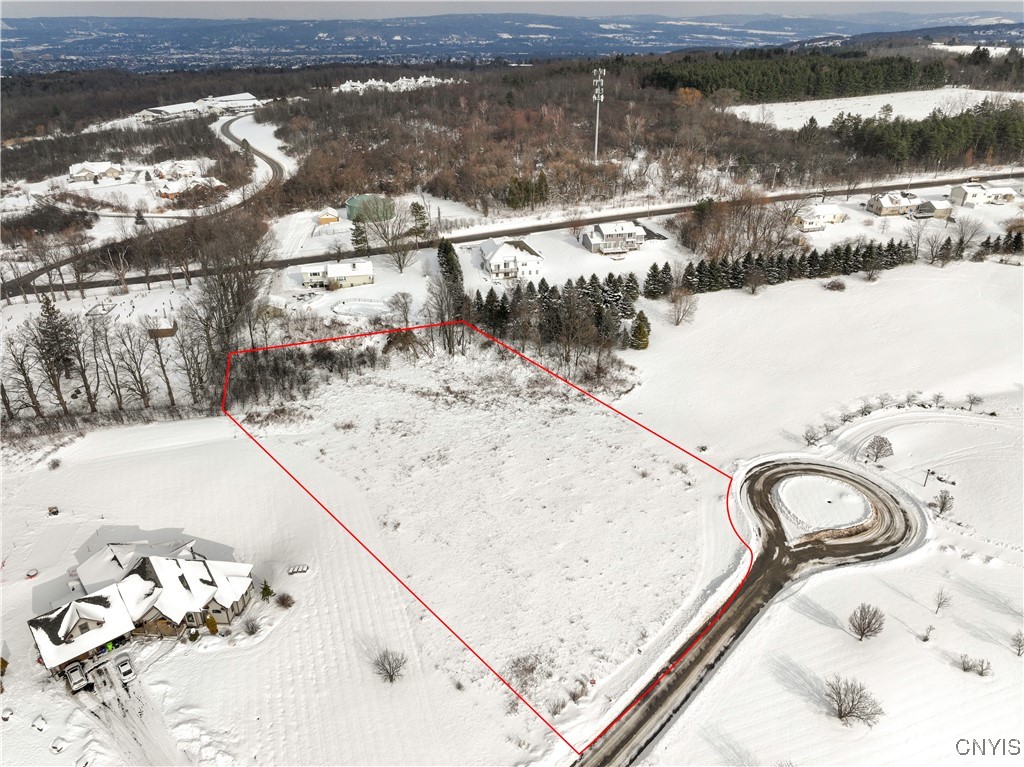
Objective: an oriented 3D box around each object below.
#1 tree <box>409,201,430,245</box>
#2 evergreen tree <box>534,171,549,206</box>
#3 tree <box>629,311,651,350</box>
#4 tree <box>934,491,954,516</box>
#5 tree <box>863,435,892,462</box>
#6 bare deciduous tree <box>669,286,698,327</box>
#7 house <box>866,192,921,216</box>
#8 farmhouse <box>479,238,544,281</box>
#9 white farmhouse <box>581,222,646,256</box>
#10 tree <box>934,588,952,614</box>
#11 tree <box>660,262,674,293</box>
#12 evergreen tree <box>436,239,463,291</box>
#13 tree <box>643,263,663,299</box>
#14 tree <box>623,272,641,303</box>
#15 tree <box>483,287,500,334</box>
[{"bbox_3d":[-32.589,-55.315,248.447,7.000,16.500,7.000,-1,27,0],"label":"tree"},{"bbox_3d":[12.245,-79.309,287.401,5.500,13.600,5.500,0,27,0],"label":"evergreen tree"},{"bbox_3d":[31.177,-13.046,171.421,5.200,9.900,5.200,0,27,0],"label":"tree"},{"bbox_3d":[77.467,21.430,127.101,2.900,4.500,2.900,0,27,0],"label":"tree"},{"bbox_3d":[66.280,11.690,128.330,5.060,5.780,5.060,-1,27,0],"label":"tree"},{"bbox_3d":[42.780,-19.260,177.010,7.480,10.380,7.480,-1,27,0],"label":"bare deciduous tree"},{"bbox_3d":[157.557,-74.392,293.006,18.500,6.500,9.500,-9,29,-16],"label":"house"},{"bbox_3d":[0.144,-40.809,227.140,16.500,9.800,18.000,-6,28,-10],"label":"farmhouse"},{"bbox_3d":[33.940,-49.210,235.470,18.000,7.900,10.500,-7,28,-12],"label":"white farmhouse"},{"bbox_3d":[65.516,33.383,108.338,2.200,4.500,2.200,0,27,0],"label":"tree"},{"bbox_3d":[42.840,-29.090,195.510,4.130,8.790,4.130,-1,27,0],"label":"tree"},{"bbox_3d":[-17.340,-32.740,196.820,7.210,15.240,7.210,-1,27,0],"label":"evergreen tree"},{"bbox_3d":[38.280,-28.350,193.350,5.450,9.560,5.450,-1,27,0],"label":"tree"},{"bbox_3d":[34.240,-27.283,201.502,4.800,8.800,4.800,-1,27,0],"label":"tree"},{"bbox_3d":[-5.399,-18.993,182.441,4.600,12.200,4.600,-1,27,0],"label":"tree"}]

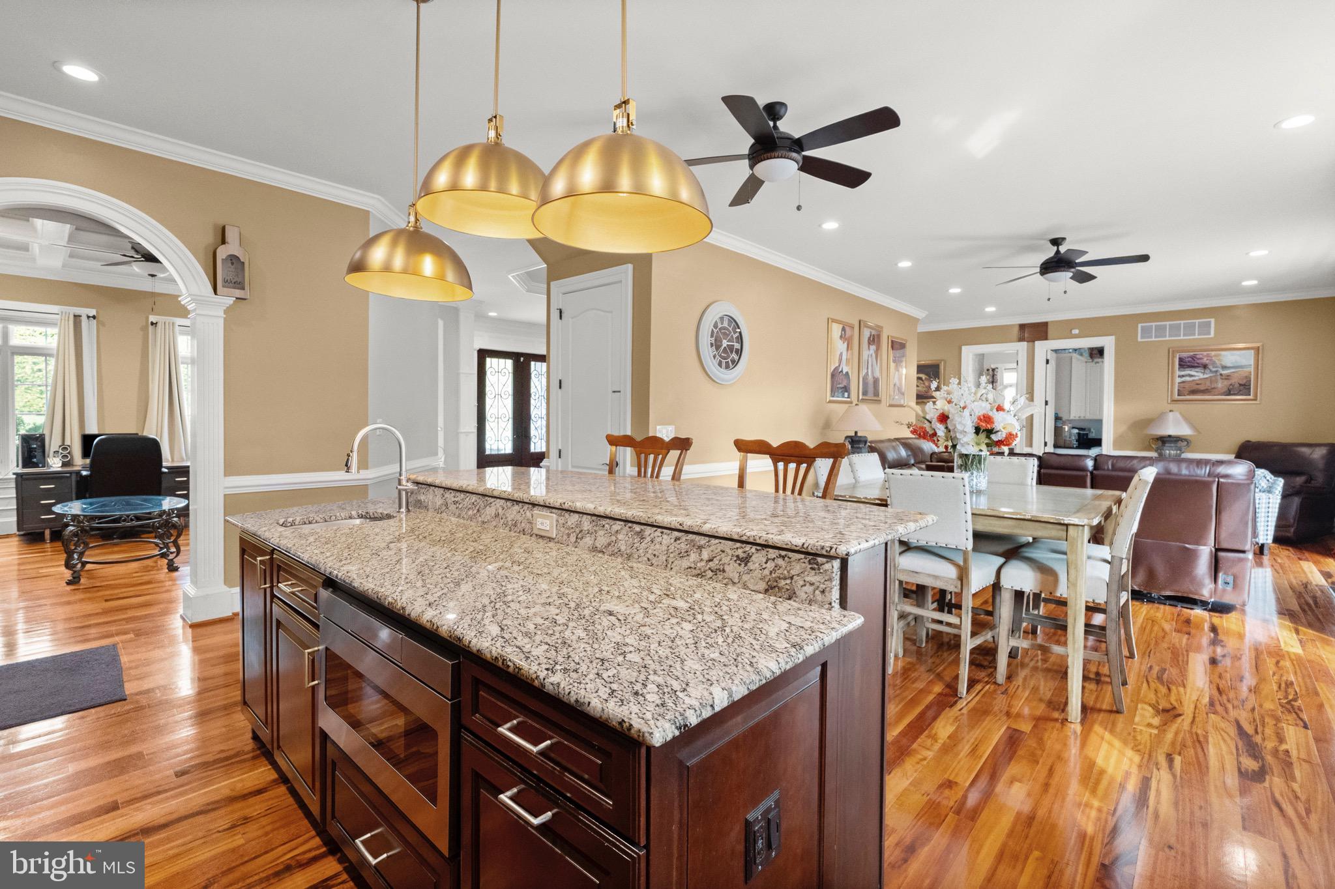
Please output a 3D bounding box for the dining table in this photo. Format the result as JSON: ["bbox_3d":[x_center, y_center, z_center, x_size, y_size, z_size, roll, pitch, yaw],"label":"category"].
[{"bbox_3d":[1.792,0.744,3.511,1.340,0.910,1.480,3,3,42],"label":"dining table"}]

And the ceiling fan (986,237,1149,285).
[{"bbox_3d":[3.570,-1.683,5.432,1.300,0.404,1.300,3,3,42],"label":"ceiling fan"}]

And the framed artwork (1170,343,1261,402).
[{"bbox_3d":[7.414,-0.948,8.052,0.927,0.780,0.050,3,3,42],"label":"framed artwork"}]

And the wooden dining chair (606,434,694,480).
[{"bbox_3d":[-0.222,0.590,2.770,0.490,1.230,0.510,3,3,42],"label":"wooden dining chair"}]

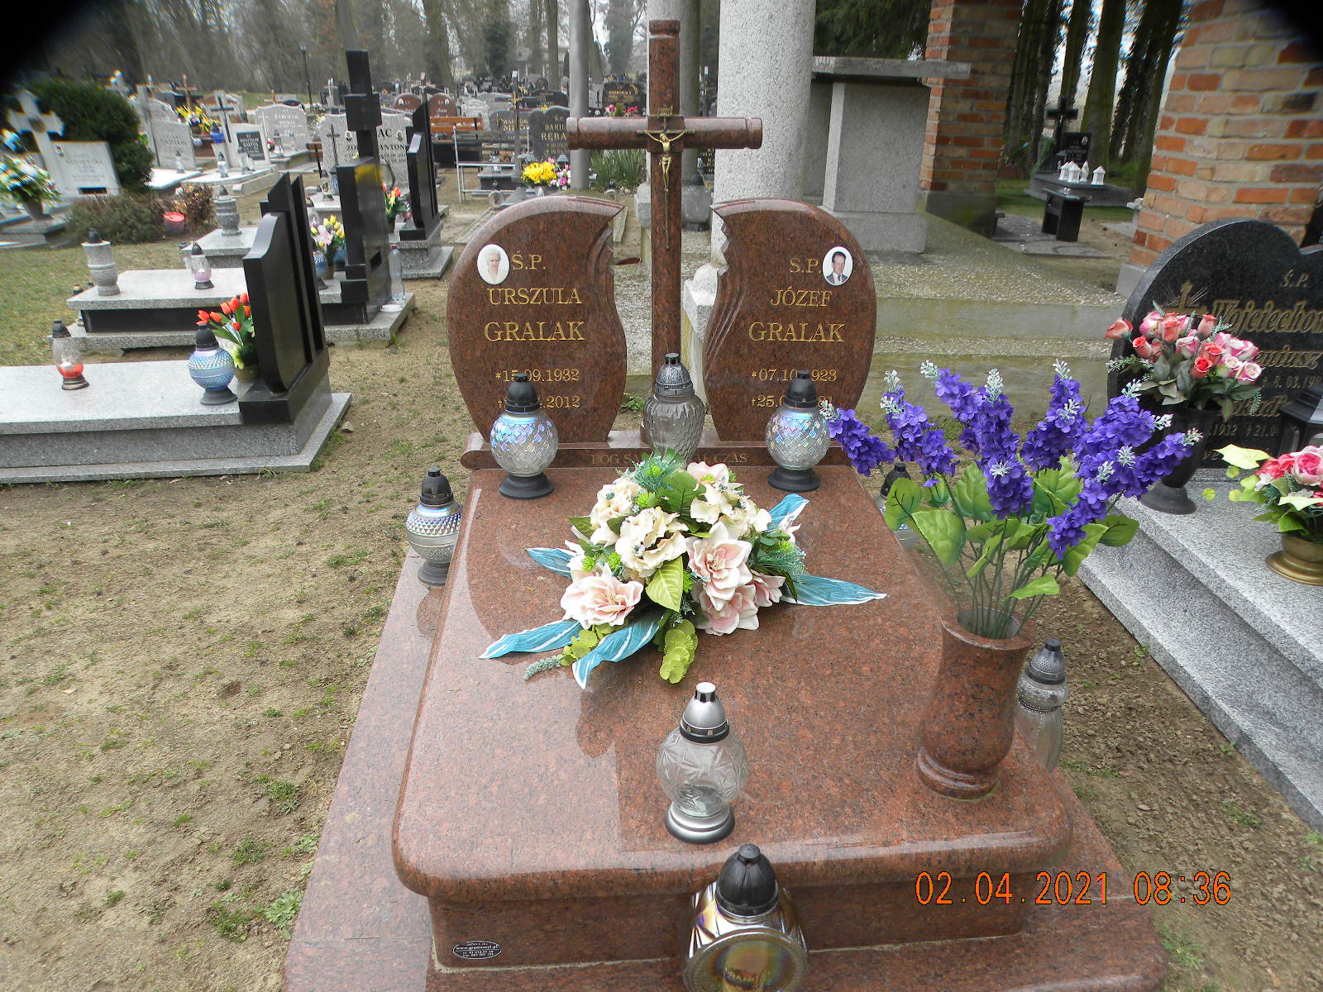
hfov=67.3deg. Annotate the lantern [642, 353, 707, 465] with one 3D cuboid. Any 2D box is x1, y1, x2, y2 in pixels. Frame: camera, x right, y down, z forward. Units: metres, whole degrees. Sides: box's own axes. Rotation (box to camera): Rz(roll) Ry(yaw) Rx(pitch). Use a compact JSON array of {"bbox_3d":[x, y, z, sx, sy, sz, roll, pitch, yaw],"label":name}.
[{"bbox_3d":[0.041,-0.210,2.732,0.178,0.370,0.178,-2,25,-4],"label":"lantern"}]

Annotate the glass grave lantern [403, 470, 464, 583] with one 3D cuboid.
[{"bbox_3d":[-0.611,0.075,2.695,0.159,0.326,0.159,-2,25,-4],"label":"glass grave lantern"}]

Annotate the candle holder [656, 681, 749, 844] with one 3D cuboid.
[{"bbox_3d":[0.066,0.399,1.536,0.145,0.258,0.145,-2,25,-4],"label":"candle holder"}]

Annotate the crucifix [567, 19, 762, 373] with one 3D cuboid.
[{"bbox_3d":[0.002,-0.700,2.747,0.517,1.111,0.117,-2,25,-4],"label":"crucifix"}]

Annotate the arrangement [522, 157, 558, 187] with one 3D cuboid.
[{"bbox_3d":[-1.100,-2.935,9.000,0.340,0.270,0.300,-1,24,-5],"label":"arrangement"}]

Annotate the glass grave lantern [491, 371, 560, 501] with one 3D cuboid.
[{"bbox_3d":[-0.338,-0.160,2.461,0.172,0.298,0.172,-1,24,-5],"label":"glass grave lantern"}]

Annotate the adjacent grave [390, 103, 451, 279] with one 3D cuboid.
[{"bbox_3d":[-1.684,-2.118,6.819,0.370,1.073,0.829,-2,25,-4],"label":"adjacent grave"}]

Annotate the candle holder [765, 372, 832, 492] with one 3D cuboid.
[{"bbox_3d":[0.355,-0.178,2.555,0.172,0.294,0.172,-1,24,-5],"label":"candle holder"}]

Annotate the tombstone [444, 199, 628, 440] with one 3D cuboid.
[{"bbox_3d":[-0.329,-0.464,2.667,0.470,0.649,0.092,-1,23,-4],"label":"tombstone"}]

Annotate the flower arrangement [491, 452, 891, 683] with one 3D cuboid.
[{"bbox_3d":[0.066,0.100,1.973,0.800,0.300,0.560,-1,24,-5],"label":"flower arrangement"}]

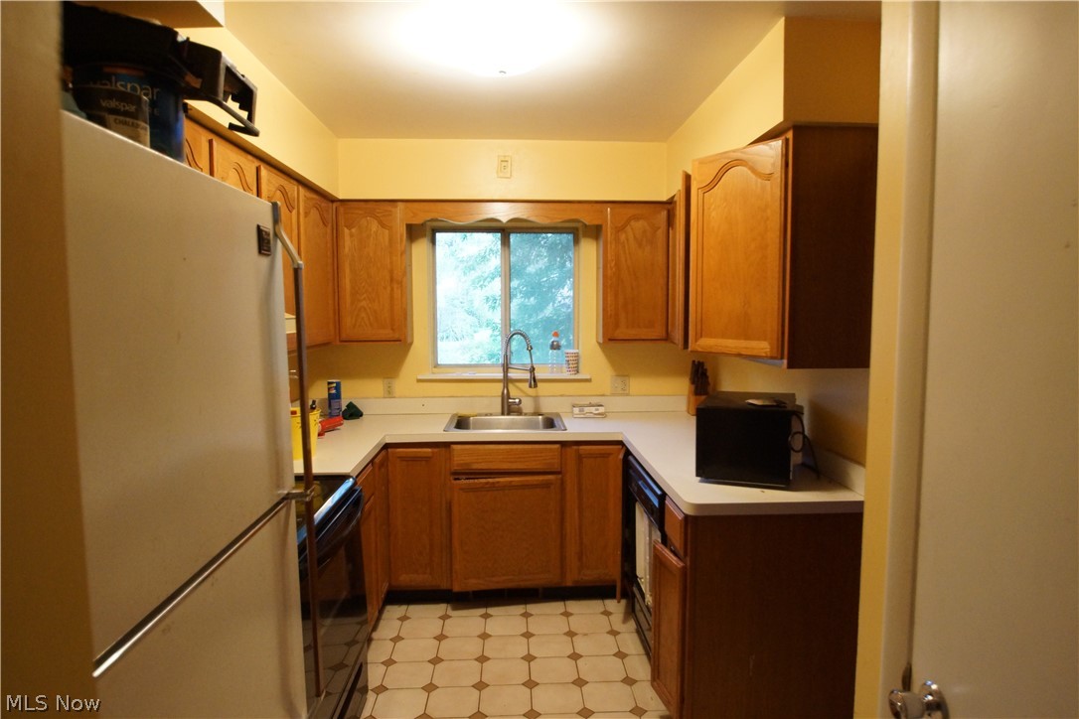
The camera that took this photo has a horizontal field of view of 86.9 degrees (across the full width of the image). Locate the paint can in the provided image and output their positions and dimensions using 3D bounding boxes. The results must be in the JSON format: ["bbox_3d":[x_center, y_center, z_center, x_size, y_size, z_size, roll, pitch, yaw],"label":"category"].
[{"bbox_3d":[-0.784,-0.447,1.094,0.175,0.200,0.175,0,5,-3],"label":"paint can"}]

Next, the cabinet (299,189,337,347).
[{"bbox_3d":[-1.228,-0.434,2.788,0.335,0.755,0.560,0,5,-3],"label":"cabinet"}]

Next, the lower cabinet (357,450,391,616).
[{"bbox_3d":[-1.064,0.885,2.543,0.585,0.850,0.700,0,5,-3],"label":"lower cabinet"}]

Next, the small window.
[{"bbox_3d":[-0.206,-0.362,3.410,0.865,0.855,0.070,0,5,-3],"label":"small window"}]

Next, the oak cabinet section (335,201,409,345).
[{"bbox_3d":[-0.919,-0.475,3.204,0.370,0.750,0.280,0,5,-3],"label":"oak cabinet section"}]

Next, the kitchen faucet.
[{"bbox_3d":[-0.126,0.078,3.300,0.250,0.515,0.090,4,6,38],"label":"kitchen faucet"}]

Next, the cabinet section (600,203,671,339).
[{"bbox_3d":[0.551,-0.489,3.382,0.383,0.776,0.313,0,5,-3],"label":"cabinet section"}]

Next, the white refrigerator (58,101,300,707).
[{"bbox_3d":[-0.918,0.578,1.010,0.690,1.806,0.730,0,5,-3],"label":"white refrigerator"}]

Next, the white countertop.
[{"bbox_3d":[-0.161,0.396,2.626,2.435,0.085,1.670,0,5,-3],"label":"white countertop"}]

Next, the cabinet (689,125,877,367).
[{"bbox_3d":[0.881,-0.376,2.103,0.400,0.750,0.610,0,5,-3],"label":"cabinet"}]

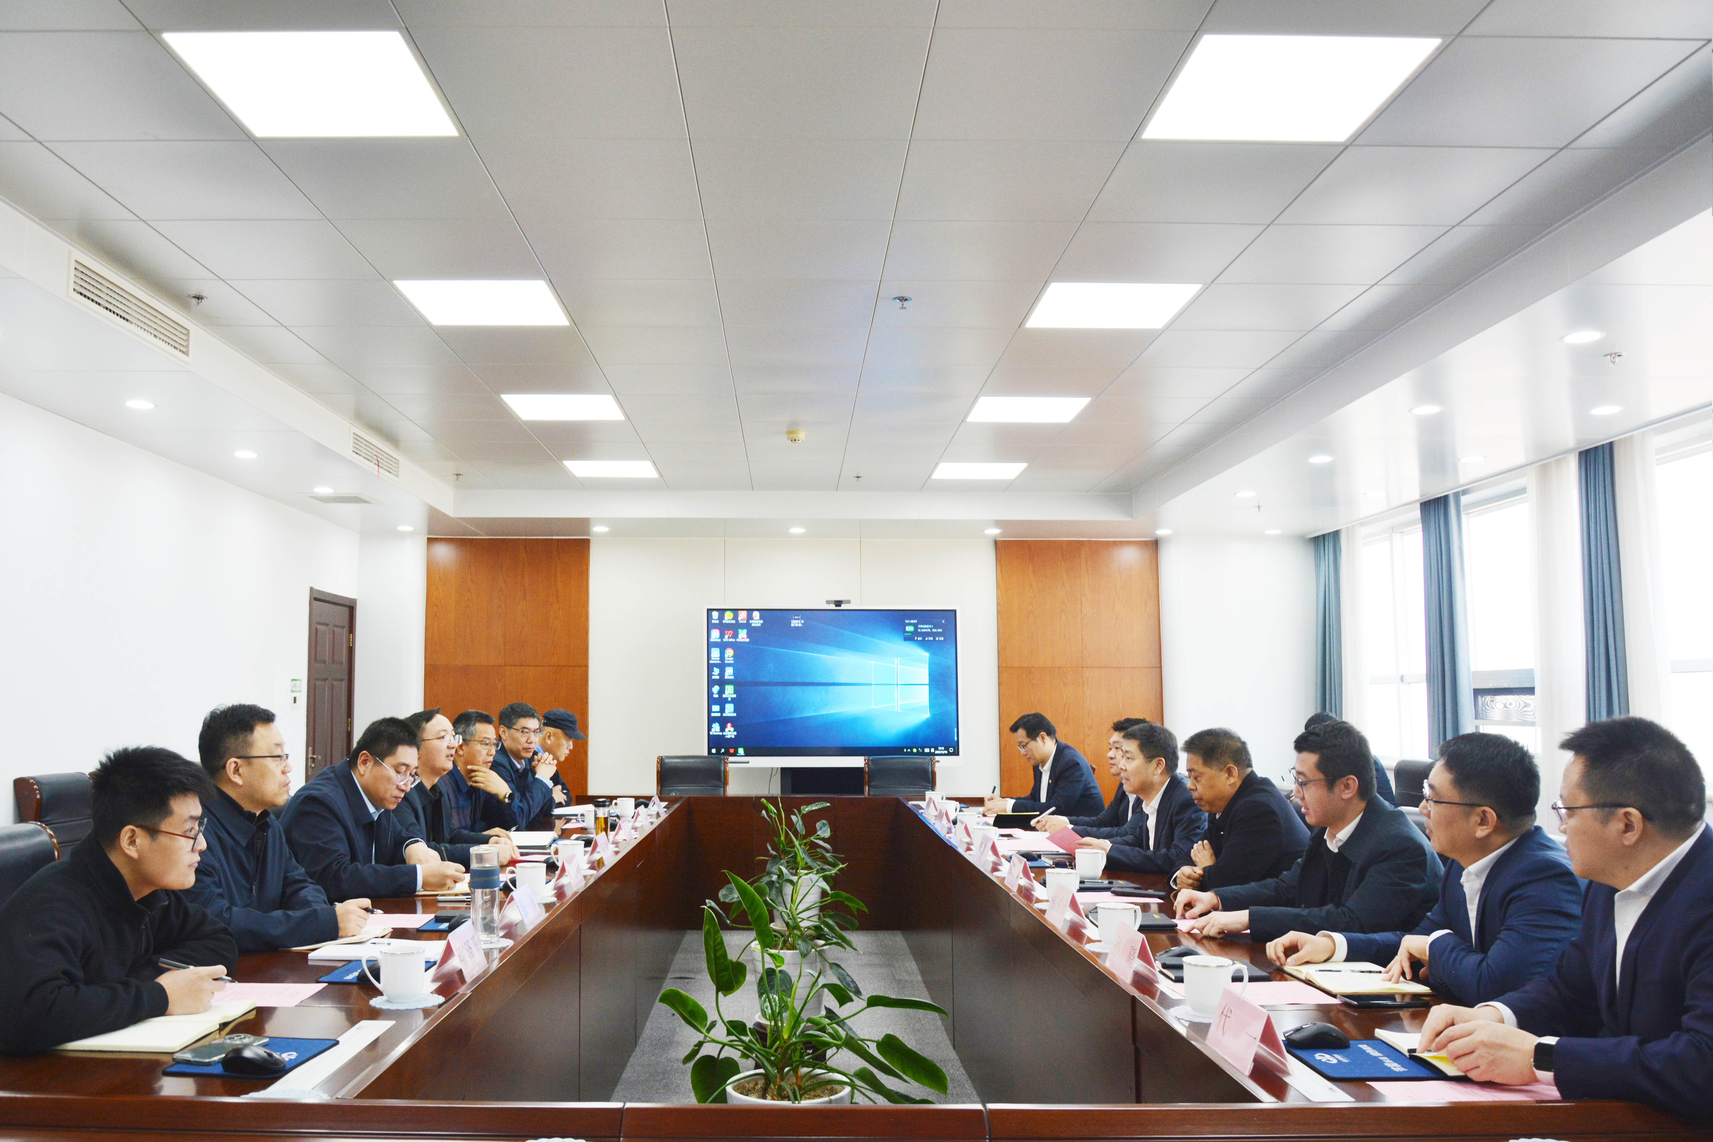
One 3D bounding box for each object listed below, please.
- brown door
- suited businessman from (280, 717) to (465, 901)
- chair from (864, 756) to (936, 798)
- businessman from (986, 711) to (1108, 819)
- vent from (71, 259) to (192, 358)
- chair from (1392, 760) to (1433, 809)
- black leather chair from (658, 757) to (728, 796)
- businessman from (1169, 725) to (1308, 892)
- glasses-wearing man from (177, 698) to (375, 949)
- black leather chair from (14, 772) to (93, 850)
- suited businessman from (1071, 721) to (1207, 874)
[{"bbox_3d":[-4.000,1.250,9.700,0.120,2.130,0.960,0,-6,-2],"label":"brown door"},{"bbox_3d":[-1.445,1.065,3.780,0.740,1.270,0.560,-1,-6,10],"label":"suited businessman"},{"bbox_3d":[0.280,1.646,8.100,0.540,1.000,0.620,0,-6,-2],"label":"chair"},{"bbox_3d":[0.920,1.320,6.250,0.720,1.270,0.560,1,-6,-17],"label":"businessman"},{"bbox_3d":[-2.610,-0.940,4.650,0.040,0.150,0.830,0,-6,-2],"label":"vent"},{"bbox_3d":[2.948,1.548,7.150,0.620,1.000,0.560,0,-6,-2],"label":"chair"},{"bbox_3d":[-1.050,1.646,8.100,0.540,1.000,0.620,0,-6,-2],"label":"black leather chair"},{"bbox_3d":[1.138,1.095,3.920,0.740,1.240,0.560,1,-6,-10],"label":"businessman"},{"bbox_3d":[-1.443,0.973,3.080,0.740,1.300,0.560,-1,-6,6],"label":"glasses-wearing man"},{"bbox_3d":[-3.330,1.388,5.600,0.620,1.000,0.560,0,-6,-2],"label":"black leather chair"},{"bbox_3d":[1.051,1.149,4.500,0.740,1.250,0.560,1,-6,-17],"label":"suited businessman"}]

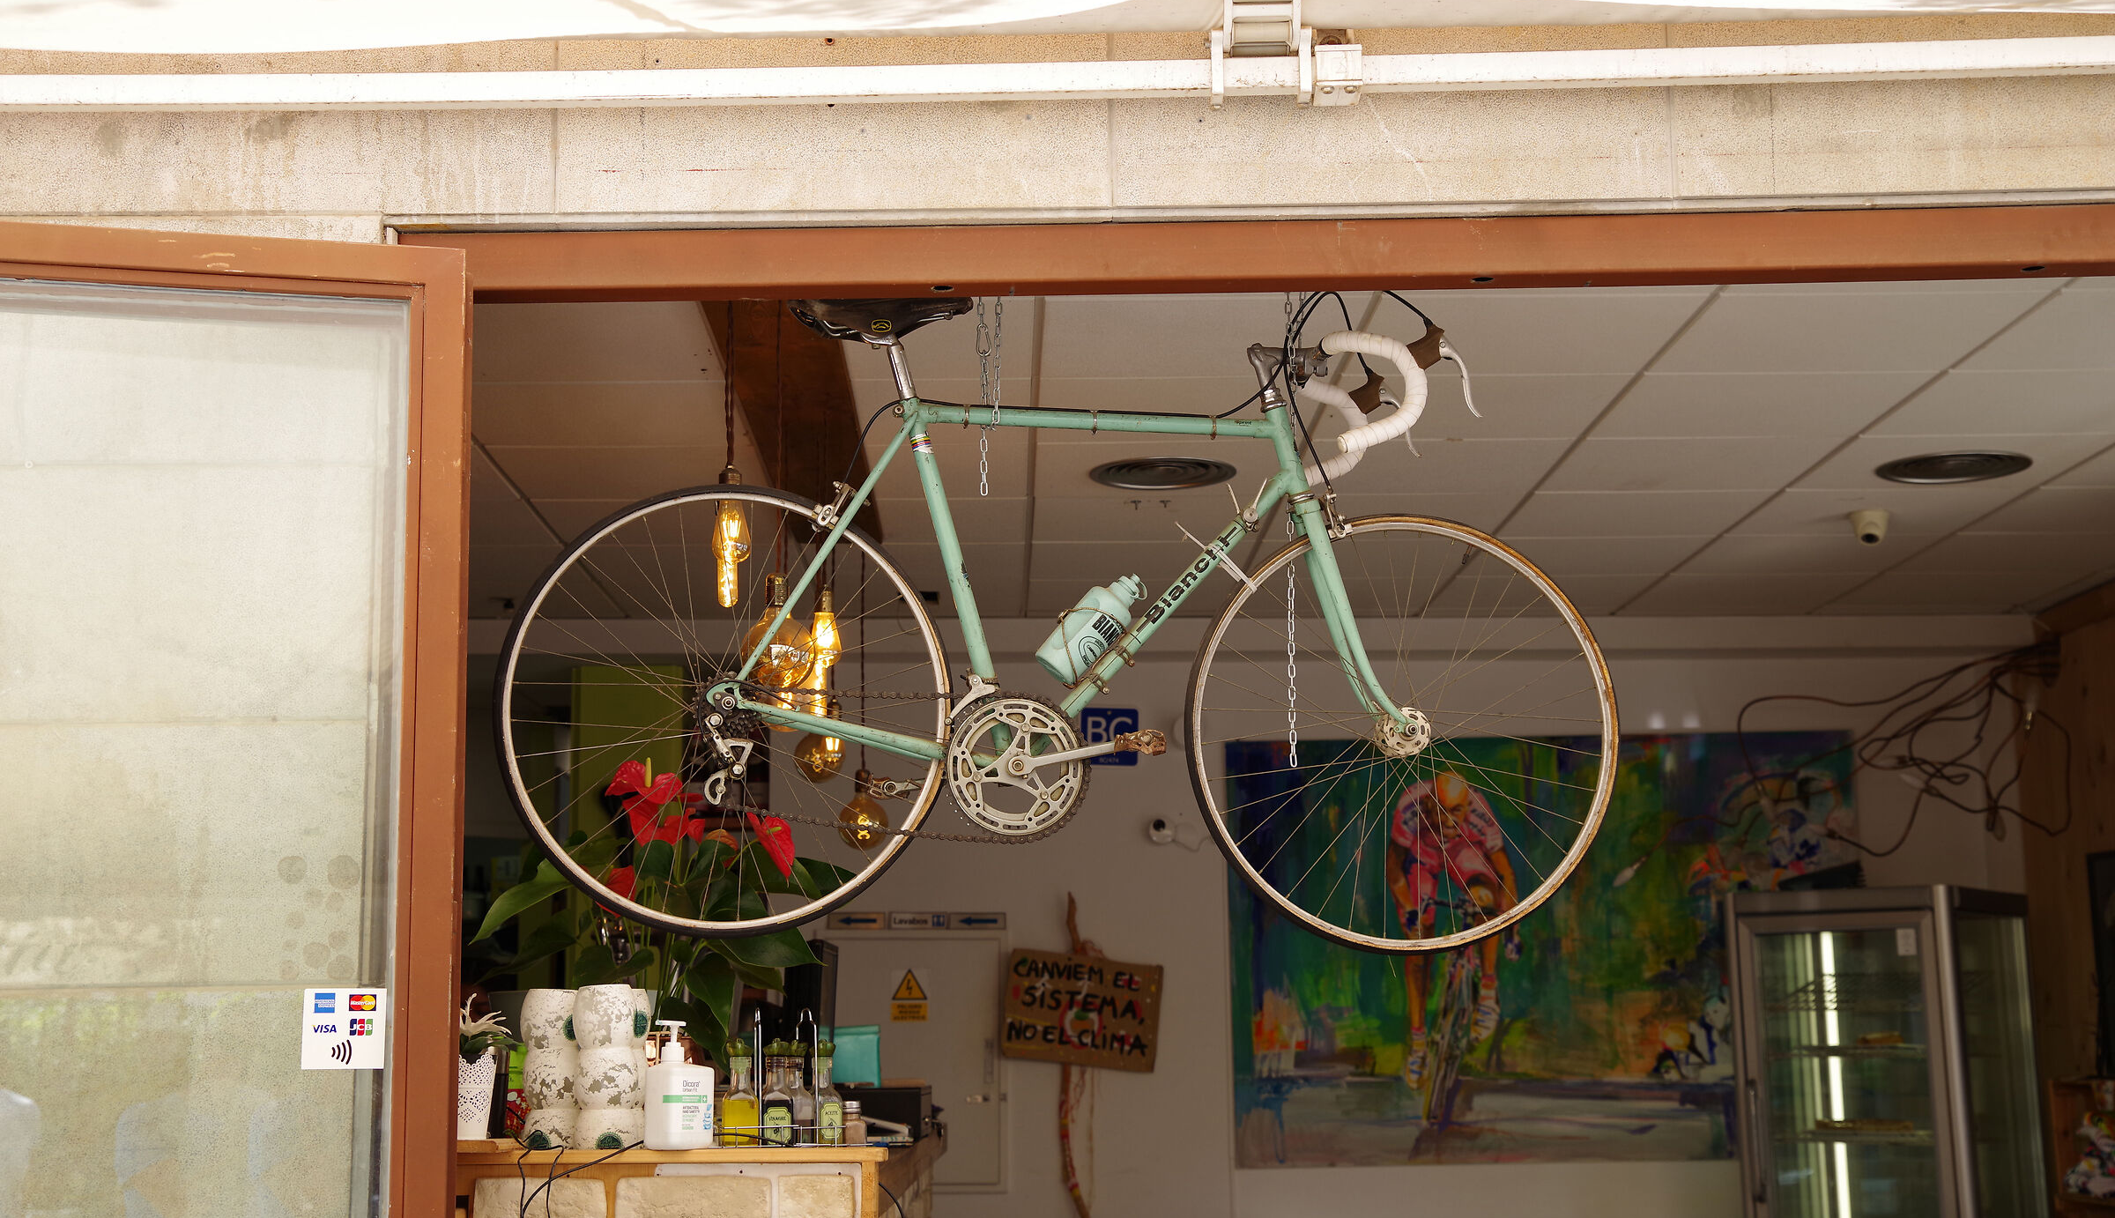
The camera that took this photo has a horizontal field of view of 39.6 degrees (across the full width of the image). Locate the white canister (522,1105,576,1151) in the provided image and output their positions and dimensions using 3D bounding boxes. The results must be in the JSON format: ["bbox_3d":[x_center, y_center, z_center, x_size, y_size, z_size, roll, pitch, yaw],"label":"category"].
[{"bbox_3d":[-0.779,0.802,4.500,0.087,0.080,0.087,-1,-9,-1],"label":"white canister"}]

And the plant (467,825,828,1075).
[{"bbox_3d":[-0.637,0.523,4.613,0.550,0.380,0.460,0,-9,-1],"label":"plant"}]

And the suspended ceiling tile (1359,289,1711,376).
[{"bbox_3d":[0.864,-0.517,5.493,0.595,0.020,0.595,-1,-9,-1],"label":"suspended ceiling tile"}]

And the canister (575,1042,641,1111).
[{"bbox_3d":[-0.615,0.639,4.019,0.090,0.089,0.090,0,-9,-1],"label":"canister"}]

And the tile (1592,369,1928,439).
[{"bbox_3d":[1.458,-0.428,6.095,0.600,0.018,0.600,0,-9,-1],"label":"tile"}]

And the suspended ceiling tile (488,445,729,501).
[{"bbox_3d":[-0.953,-0.314,6.656,0.600,0.018,0.600,0,-9,-1],"label":"suspended ceiling tile"}]

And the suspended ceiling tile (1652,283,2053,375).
[{"bbox_3d":[1.464,-0.523,5.507,0.595,0.020,0.595,-1,-9,-1],"label":"suspended ceiling tile"}]

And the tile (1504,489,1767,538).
[{"bbox_3d":[1.425,-0.243,7.285,0.595,0.020,0.595,-1,-9,-1],"label":"tile"}]

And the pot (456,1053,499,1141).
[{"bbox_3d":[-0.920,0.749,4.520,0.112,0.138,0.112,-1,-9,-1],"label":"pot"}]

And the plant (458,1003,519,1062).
[{"bbox_3d":[-0.891,0.651,4.520,0.125,0.100,0.110,-1,-9,-1],"label":"plant"}]

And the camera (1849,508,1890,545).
[{"bbox_3d":[2.033,-0.196,7.341,0.102,0.080,0.104,-3,-9,16],"label":"camera"}]

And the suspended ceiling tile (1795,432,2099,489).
[{"bbox_3d":[2.046,-0.340,6.714,0.600,0.018,0.600,0,-9,-1],"label":"suspended ceiling tile"}]

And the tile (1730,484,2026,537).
[{"bbox_3d":[2.025,-0.248,7.298,0.595,0.020,0.595,-1,-9,-1],"label":"tile"}]

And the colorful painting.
[{"bbox_3d":[1.478,1.022,8.861,1.914,1.274,0.035,0,-9,-1],"label":"colorful painting"}]

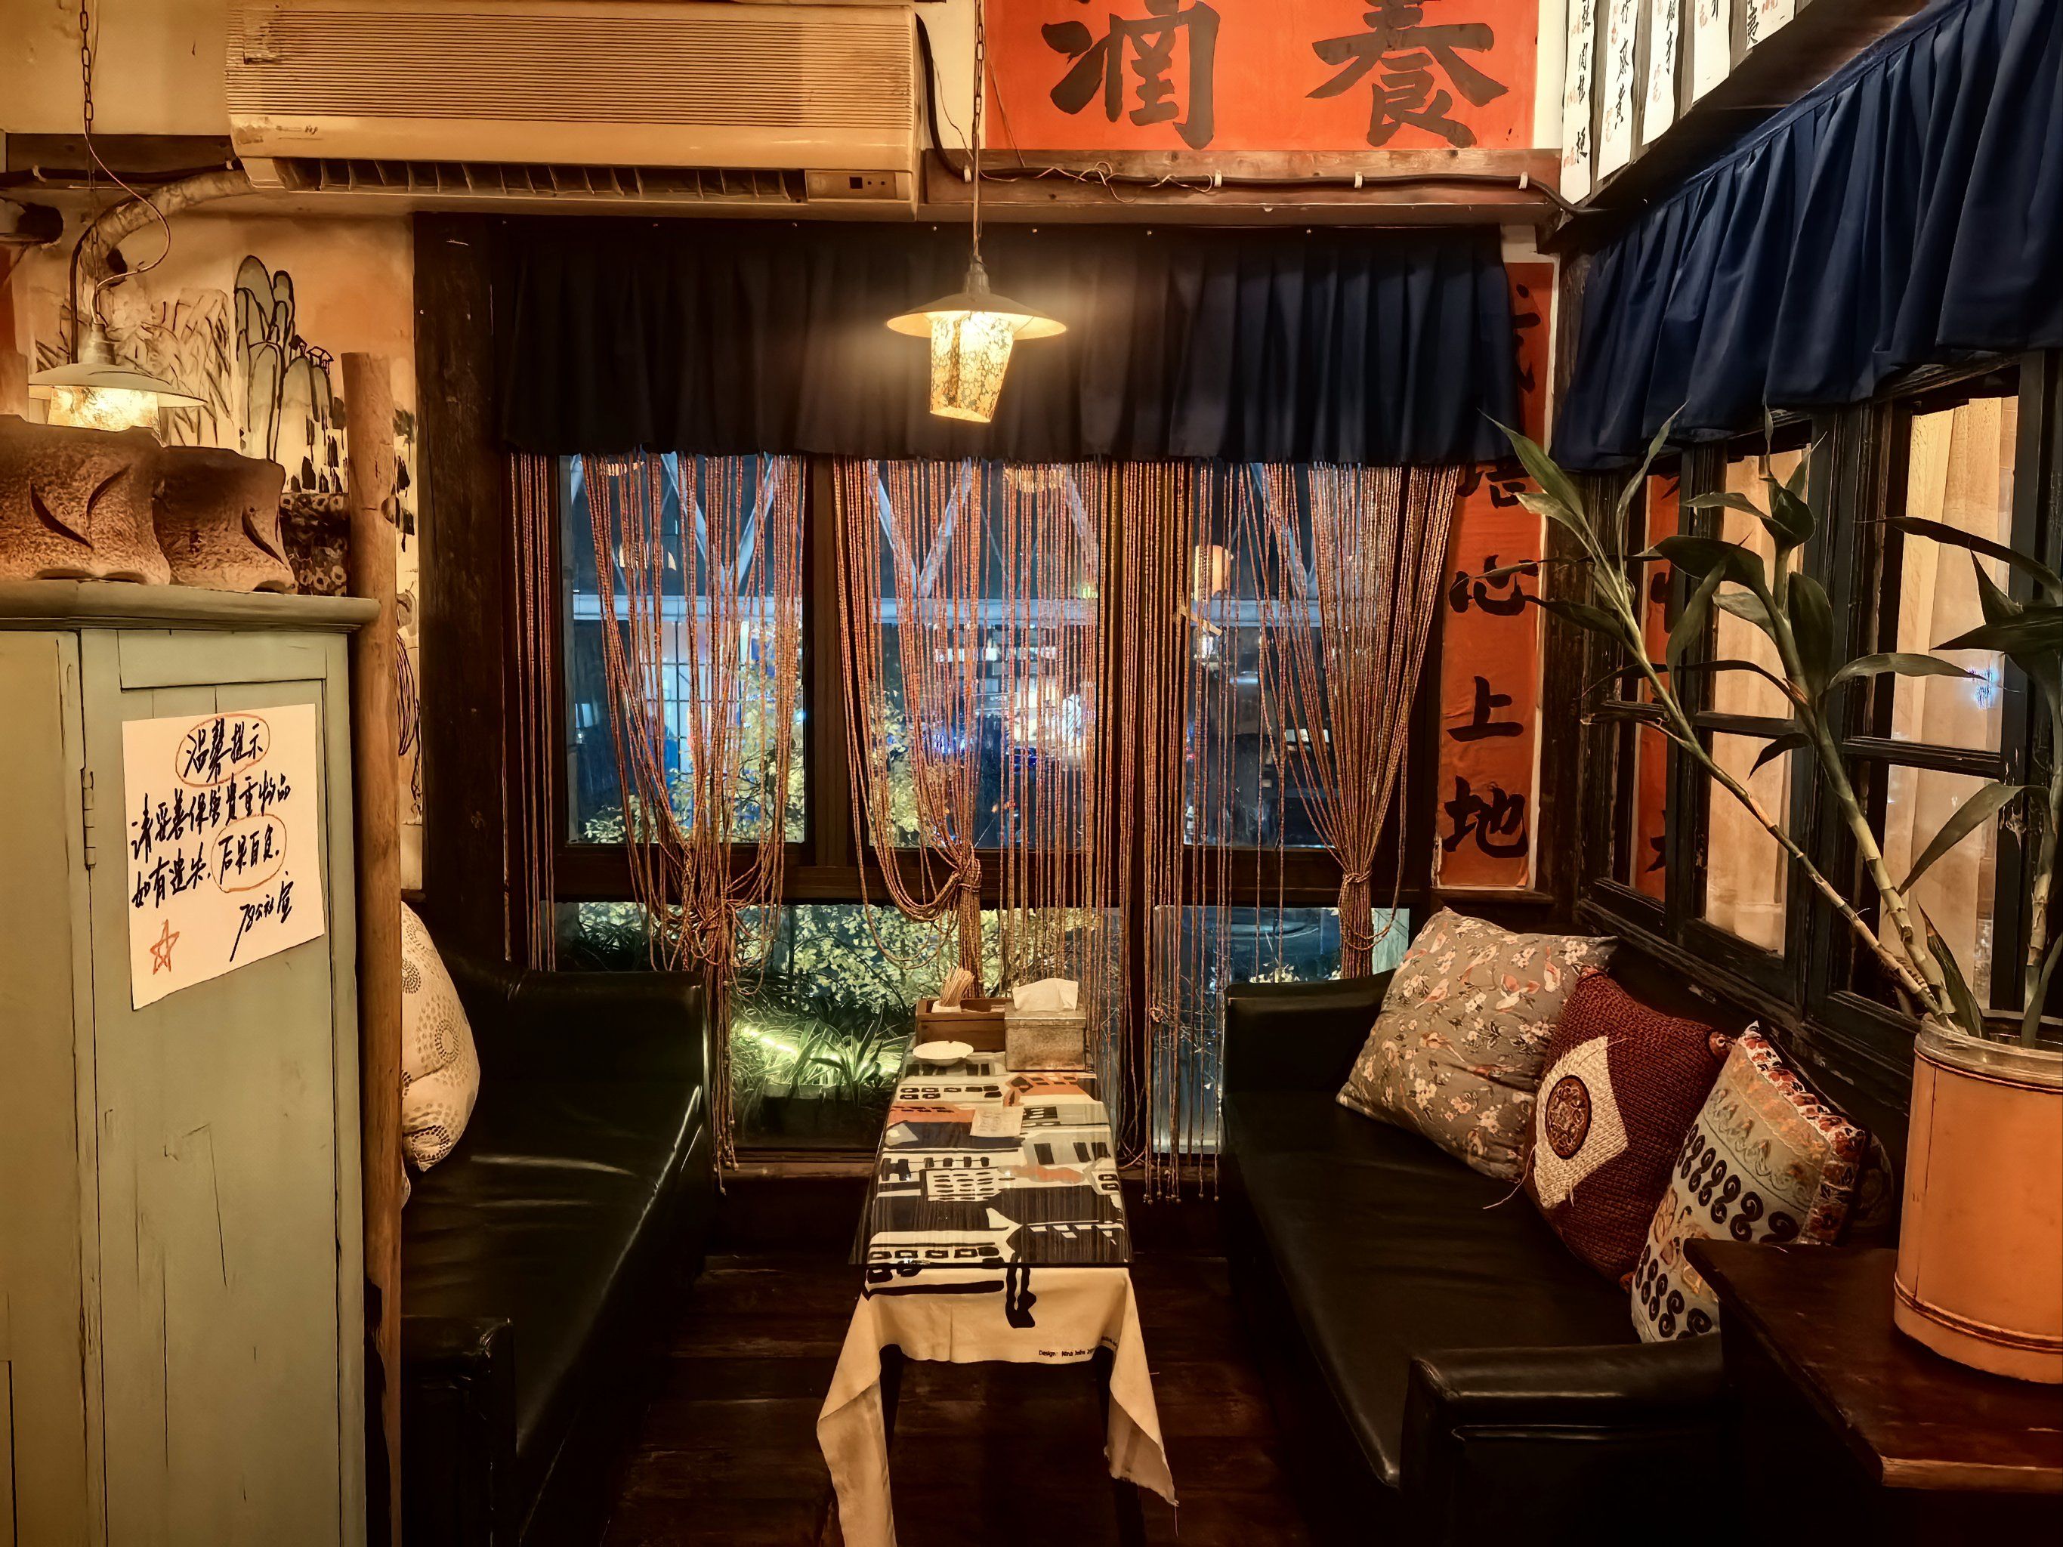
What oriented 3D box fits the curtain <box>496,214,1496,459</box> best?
[{"bbox_3d":[-0.051,-0.914,3.426,2.172,0.507,0.090,1,6,0],"label":"curtain"}]

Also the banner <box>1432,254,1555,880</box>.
[{"bbox_3d":[1.025,-0.422,3.550,0.249,1.376,0.015,1,6,0],"label":"banner"}]

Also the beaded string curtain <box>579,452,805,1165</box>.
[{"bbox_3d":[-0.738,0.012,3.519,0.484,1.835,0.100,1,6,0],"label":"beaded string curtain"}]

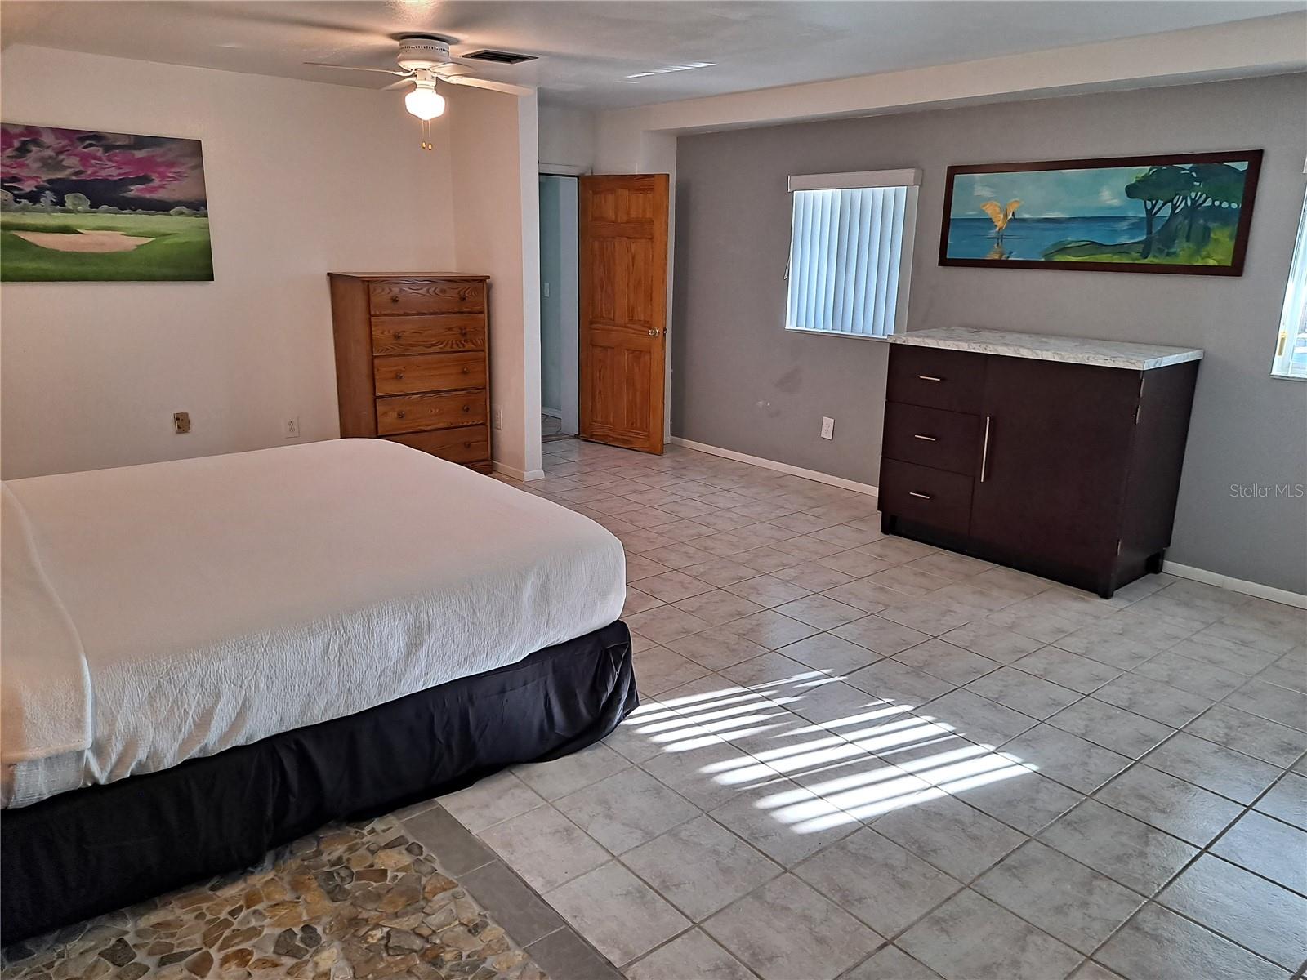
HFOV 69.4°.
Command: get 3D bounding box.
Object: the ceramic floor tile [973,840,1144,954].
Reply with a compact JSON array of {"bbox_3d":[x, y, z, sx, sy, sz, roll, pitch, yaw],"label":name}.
[{"bbox_3d":[0.998,0.994,2.323,0.305,0.010,0.305,-11,19,-38],"label":"ceramic floor tile"}]

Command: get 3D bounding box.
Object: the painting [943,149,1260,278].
[{"bbox_3d":[2.127,-1.371,4.716,0.031,0.532,1.565,-11,19,-39],"label":"painting"}]

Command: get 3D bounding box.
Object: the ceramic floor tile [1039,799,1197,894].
[{"bbox_3d":[1.255,0.966,2.552,0.306,0.010,0.306,-11,19,-38],"label":"ceramic floor tile"}]

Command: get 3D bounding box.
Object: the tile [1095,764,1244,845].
[{"bbox_3d":[1.491,0.908,2.736,0.305,0.010,0.305,-11,19,-39],"label":"tile"}]

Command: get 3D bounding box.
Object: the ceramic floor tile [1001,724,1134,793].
[{"bbox_3d":[1.279,0.836,2.939,0.305,0.010,0.305,-11,19,-38],"label":"ceramic floor tile"}]

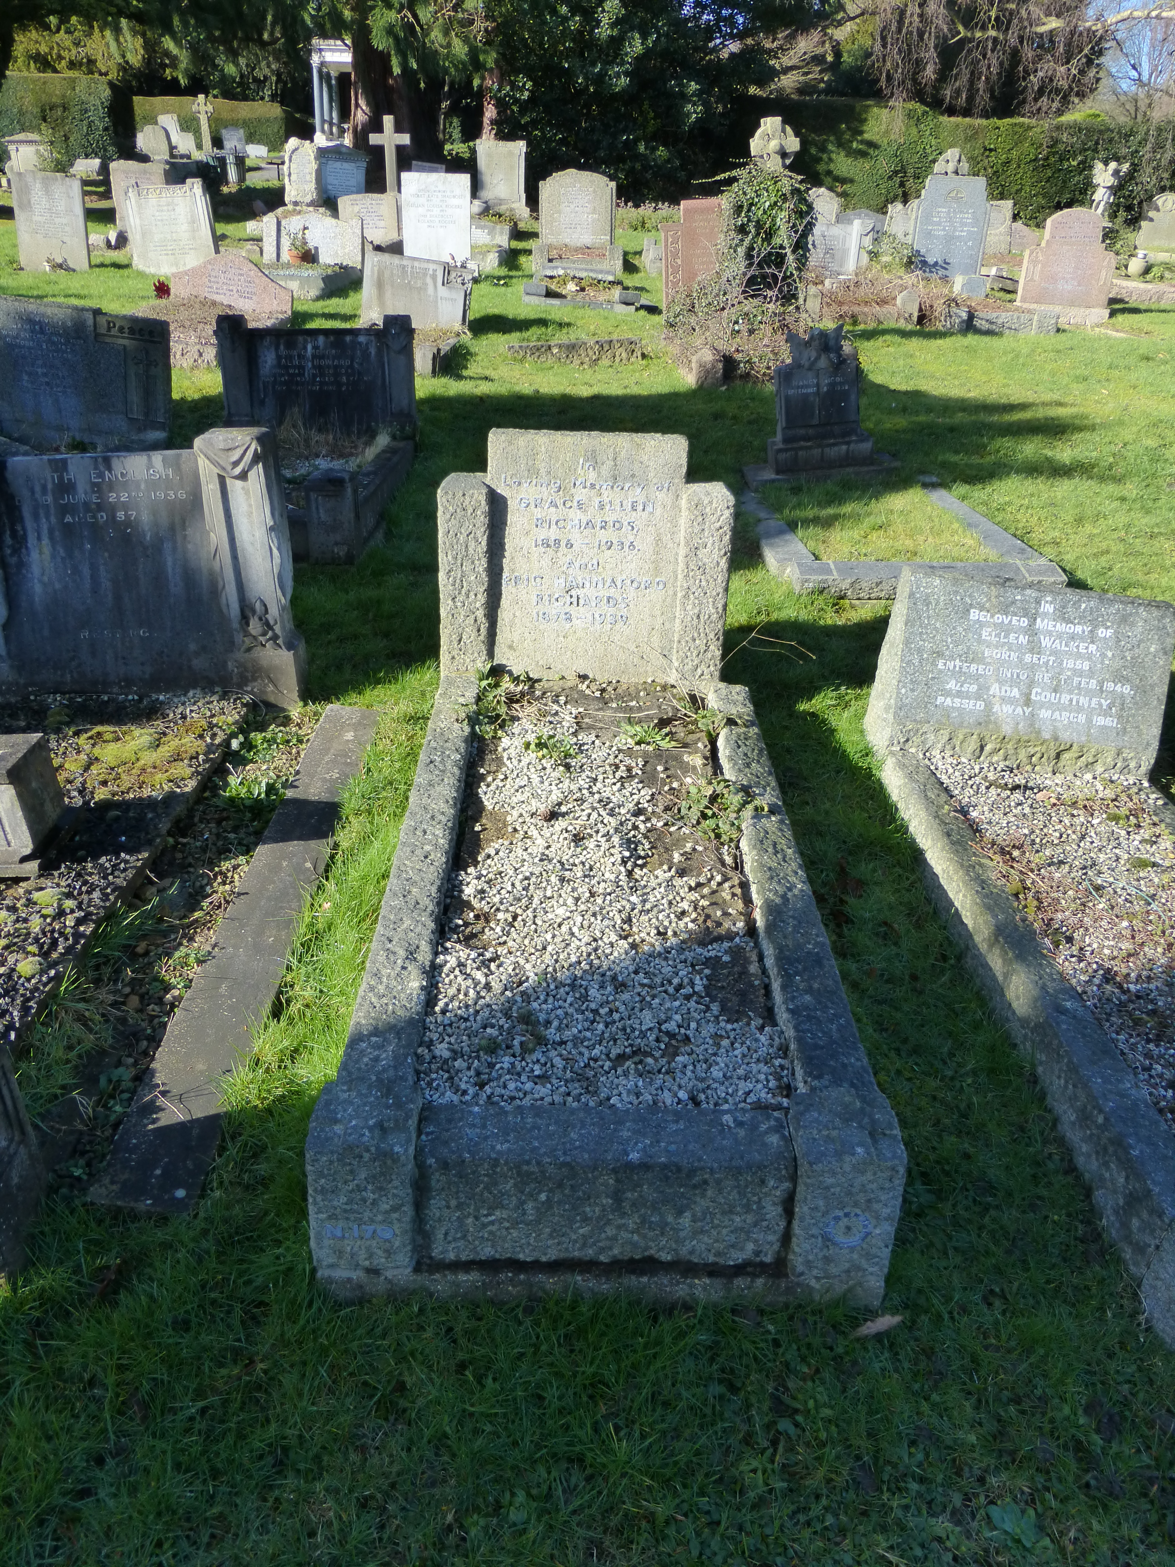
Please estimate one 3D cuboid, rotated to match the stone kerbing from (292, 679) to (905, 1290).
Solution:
[{"bbox_3d":[0.019,0.253,2.412,0.864,0.321,1.706,1,30,-1],"label":"stone kerbing"}]

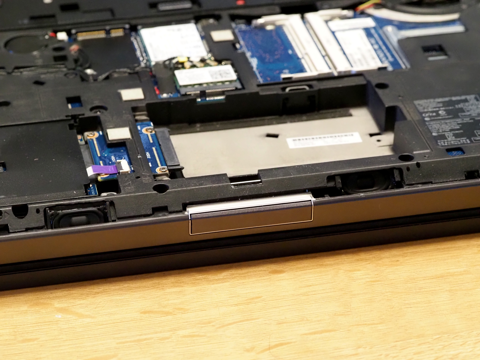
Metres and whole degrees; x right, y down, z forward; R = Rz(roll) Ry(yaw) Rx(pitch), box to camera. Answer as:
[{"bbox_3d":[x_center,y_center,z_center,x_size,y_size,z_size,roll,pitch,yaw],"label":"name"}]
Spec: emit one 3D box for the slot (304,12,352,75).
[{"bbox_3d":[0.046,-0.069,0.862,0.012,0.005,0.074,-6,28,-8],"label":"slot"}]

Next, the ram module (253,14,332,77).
[{"bbox_3d":[0.027,-0.067,0.859,0.025,0.005,0.074,-6,28,-8],"label":"ram module"}]

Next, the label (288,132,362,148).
[{"bbox_3d":[0.040,-0.018,0.785,0.035,0.001,0.010,-6,28,-8],"label":"label"}]

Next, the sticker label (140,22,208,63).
[{"bbox_3d":[-0.034,-0.071,0.865,0.029,0.001,0.043,-6,28,-8],"label":"sticker label"}]

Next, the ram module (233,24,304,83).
[{"bbox_3d":[0.016,-0.067,0.865,0.025,0.003,0.070,-6,28,-8],"label":"ram module"}]

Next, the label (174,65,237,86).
[{"bbox_3d":[-0.017,-0.051,0.827,0.029,0.001,0.018,-6,28,-8],"label":"label"}]

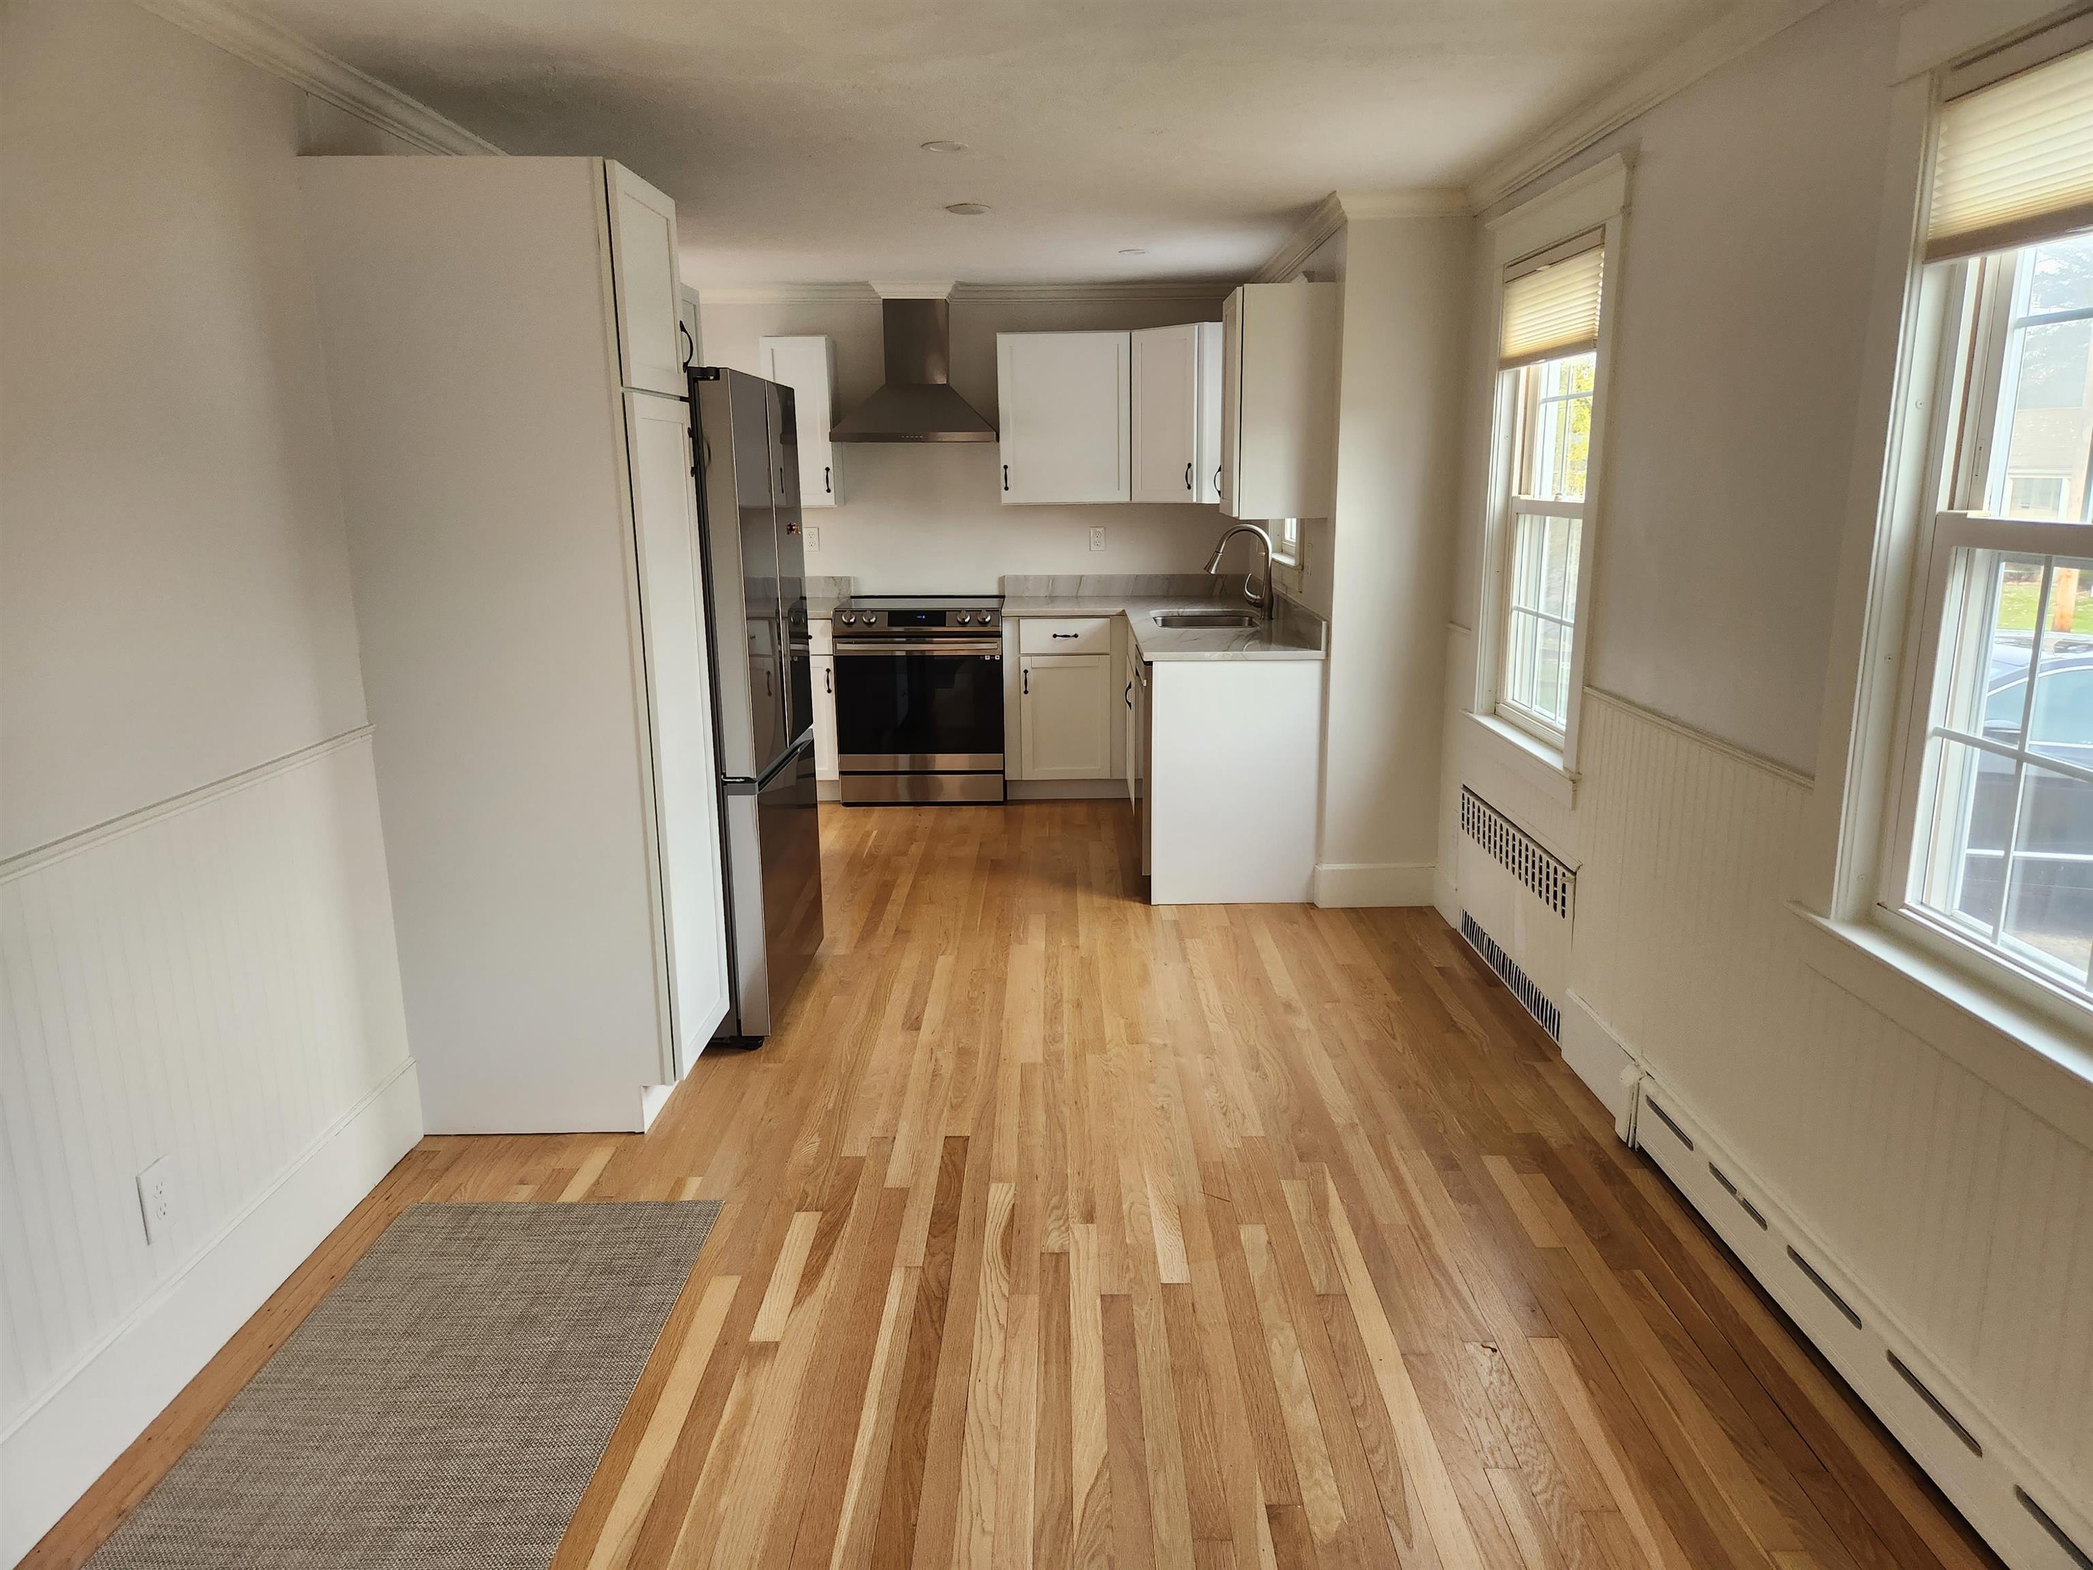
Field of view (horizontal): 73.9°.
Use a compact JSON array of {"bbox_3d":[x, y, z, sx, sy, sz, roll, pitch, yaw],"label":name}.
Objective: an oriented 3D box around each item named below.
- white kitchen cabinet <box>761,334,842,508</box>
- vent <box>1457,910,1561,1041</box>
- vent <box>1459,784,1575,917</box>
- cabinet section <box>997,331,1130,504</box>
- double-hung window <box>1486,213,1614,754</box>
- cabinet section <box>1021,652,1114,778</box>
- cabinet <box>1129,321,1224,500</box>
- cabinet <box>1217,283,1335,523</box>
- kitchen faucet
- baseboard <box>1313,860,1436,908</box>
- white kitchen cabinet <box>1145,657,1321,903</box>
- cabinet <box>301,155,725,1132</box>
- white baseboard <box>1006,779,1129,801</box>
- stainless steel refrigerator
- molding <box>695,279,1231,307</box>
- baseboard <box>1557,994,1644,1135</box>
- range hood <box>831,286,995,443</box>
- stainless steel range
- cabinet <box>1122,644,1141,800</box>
[{"bbox_3d":[-1.141,-1.702,6.563,0.301,0.765,0.330,0,13,1],"label":"white kitchen cabinet"},{"bbox_3d":[1.381,0.543,4.181,0.026,0.088,0.980,0,13,1],"label":"vent"},{"bbox_3d":[1.377,0.183,4.135,0.026,0.136,1.030,0,13,1],"label":"vent"},{"bbox_3d":[0.087,-1.709,6.528,0.600,0.752,0.330,-1,13,1],"label":"cabinet section"},{"bbox_3d":[1.426,-0.797,3.936,0.100,1.360,0.810,0,13,1],"label":"double-hung window"},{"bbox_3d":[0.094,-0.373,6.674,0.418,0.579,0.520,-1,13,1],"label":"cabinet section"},{"bbox_3d":[0.685,-1.678,6.382,0.592,0.765,0.654,0,13,1],"label":"cabinet"},{"bbox_3d":[0.810,-1.341,4.915,0.330,0.764,0.440,0,13,1],"label":"cabinet"},{"bbox_3d":[0.810,-0.880,5.761,0.300,0.395,0.080,0,13,1],"label":"kitchen faucet"},{"bbox_3d":[1.164,0.355,4.904,0.412,0.155,0.028,0,13,1],"label":"baseboard"},{"bbox_3d":[0.673,-0.072,5.190,0.615,0.872,0.655,0,13,1],"label":"white kitchen cabinet"},{"bbox_3d":[-1.194,-0.272,3.318,0.649,2.160,0.457,0,13,1],"label":"cabinet"},{"bbox_3d":[0.109,0.014,6.585,0.575,0.116,0.020,0,13,1],"label":"white baseboard"},{"bbox_3d":[-1.119,-0.241,4.021,0.720,1.785,0.822,0,13,1],"label":"stainless steel refrigerator"},{"bbox_3d":[-0.370,-2.322,6.538,2.680,0.100,0.085,0,13,1],"label":"molding"},{"bbox_3d":[1.382,0.692,3.455,0.020,0.172,0.495,0,13,1],"label":"baseboard"},{"bbox_3d":[-0.597,-1.908,6.390,0.747,0.658,0.475,0,13,1],"label":"range hood"},{"bbox_3d":[-0.573,-0.412,6.644,0.758,0.913,0.650,0,13,1],"label":"stainless steel range"},{"bbox_3d":[0.678,-0.240,5.924,0.623,0.870,0.870,0,13,1],"label":"cabinet"}]

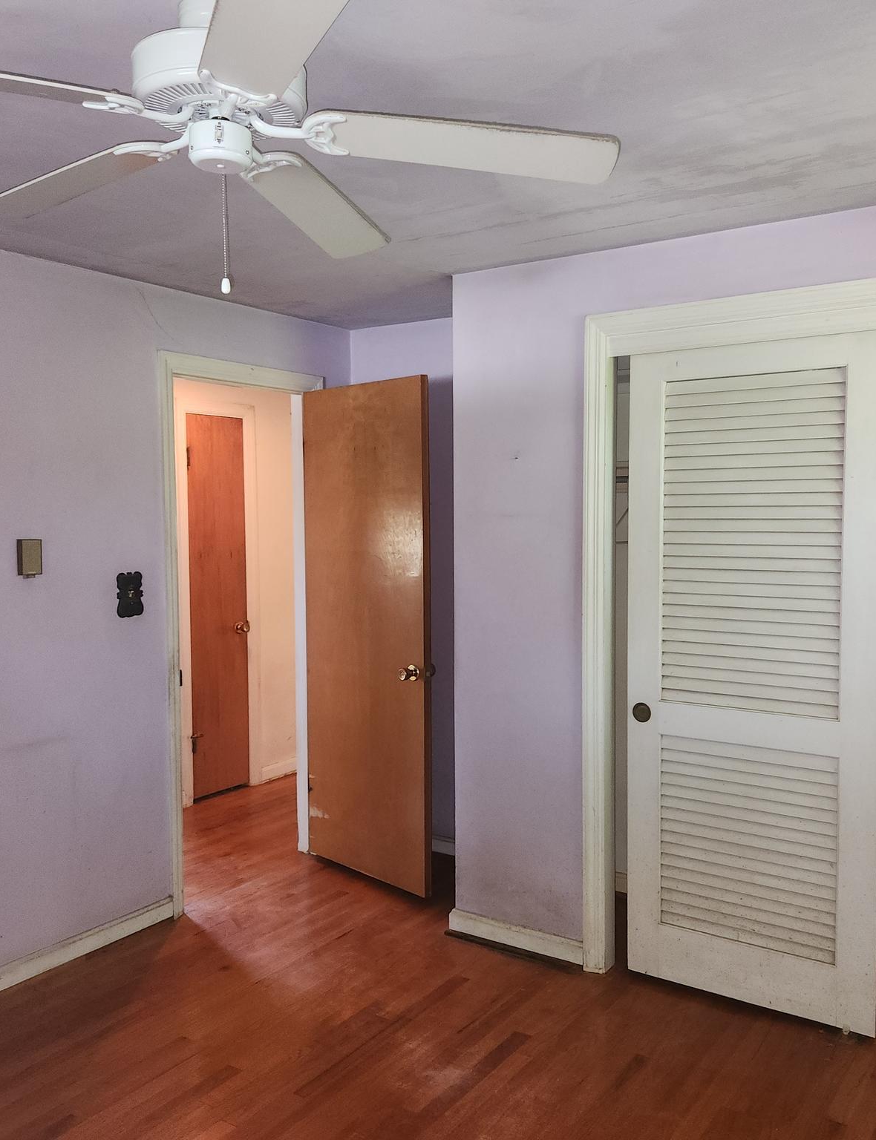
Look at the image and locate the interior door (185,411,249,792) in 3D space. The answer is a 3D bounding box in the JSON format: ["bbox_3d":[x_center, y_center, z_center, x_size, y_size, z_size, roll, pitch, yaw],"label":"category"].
[{"bbox_3d":[-1.208,0.199,5.537,0.045,2.050,0.410,2,4,35],"label":"interior door"}]

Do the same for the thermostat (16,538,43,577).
[{"bbox_3d":[-1.340,-0.037,3.324,0.033,0.122,0.073,2,4,35],"label":"thermostat"}]

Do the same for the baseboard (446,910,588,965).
[{"bbox_3d":[0.275,1.296,3.573,0.540,0.085,0.024,2,4,35],"label":"baseboard"}]

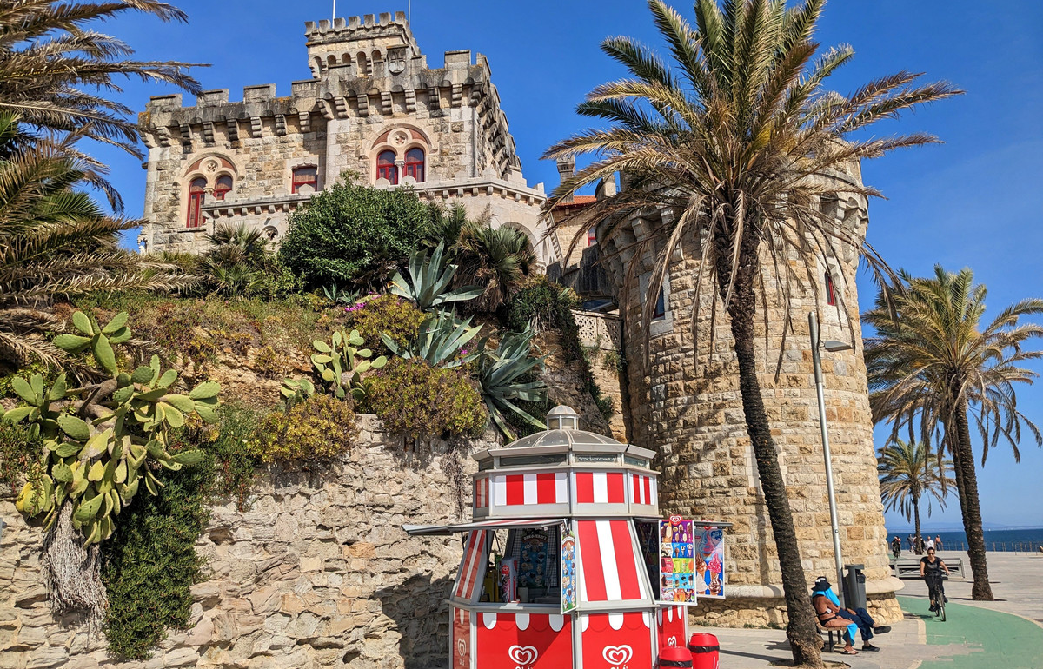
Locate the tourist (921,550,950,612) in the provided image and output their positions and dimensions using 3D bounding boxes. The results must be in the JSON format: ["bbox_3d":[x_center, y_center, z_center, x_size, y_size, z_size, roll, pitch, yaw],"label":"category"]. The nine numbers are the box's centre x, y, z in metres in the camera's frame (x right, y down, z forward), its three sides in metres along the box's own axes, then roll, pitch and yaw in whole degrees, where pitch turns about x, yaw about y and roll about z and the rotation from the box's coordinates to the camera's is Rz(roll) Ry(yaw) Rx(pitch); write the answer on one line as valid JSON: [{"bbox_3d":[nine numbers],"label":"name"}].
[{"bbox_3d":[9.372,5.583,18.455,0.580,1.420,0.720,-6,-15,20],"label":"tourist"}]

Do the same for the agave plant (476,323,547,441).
[{"bbox_3d":[-0.199,1.034,17.761,1.556,2.294,1.712,-2,-14,0],"label":"agave plant"}]

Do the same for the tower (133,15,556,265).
[{"bbox_3d":[-6.714,-6.459,34.147,15.800,13.200,10.400,-3,-14,9],"label":"tower"}]

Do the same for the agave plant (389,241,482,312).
[{"bbox_3d":[-1.741,-1.172,16.599,1.800,1.380,1.700,-1,-14,0],"label":"agave plant"}]

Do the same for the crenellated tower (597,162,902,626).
[{"bbox_3d":[6.132,1.464,22.546,7.556,11.992,7.556,-6,-15,15],"label":"crenellated tower"}]

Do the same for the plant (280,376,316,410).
[{"bbox_3d":[-3.789,0.993,13.771,0.589,0.568,0.500,-2,-14,0],"label":"plant"}]

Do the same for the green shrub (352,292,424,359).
[{"bbox_3d":[-2.475,-0.169,15.111,1.380,1.150,1.150,-2,-14,6],"label":"green shrub"}]

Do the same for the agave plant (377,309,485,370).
[{"bbox_3d":[-1.944,0.102,17.411,2.195,1.209,1.975,-2,-14,0],"label":"agave plant"}]

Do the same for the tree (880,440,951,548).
[{"bbox_3d":[36.545,14.868,75.428,6.400,10.500,6.400,-8,-16,24],"label":"tree"}]

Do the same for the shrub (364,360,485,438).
[{"bbox_3d":[-1.612,1.079,13.761,2.000,1.320,1.450,-4,-14,11],"label":"shrub"}]

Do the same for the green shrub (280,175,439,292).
[{"bbox_3d":[-4.069,-2.520,20.422,4.058,2.924,3.247,-2,-14,0],"label":"green shrub"}]

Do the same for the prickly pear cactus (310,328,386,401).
[{"bbox_3d":[-2.895,0.497,13.604,1.200,1.220,0.850,1,-14,-8],"label":"prickly pear cactus"}]

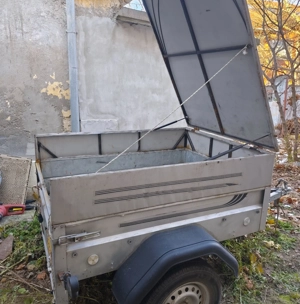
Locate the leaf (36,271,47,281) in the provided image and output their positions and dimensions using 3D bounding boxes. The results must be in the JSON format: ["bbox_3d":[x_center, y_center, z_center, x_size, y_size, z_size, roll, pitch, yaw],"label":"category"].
[{"bbox_3d":[-0.921,1.049,2.257,0.080,0.035,0.075,-4,13,-23],"label":"leaf"}]

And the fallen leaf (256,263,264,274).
[{"bbox_3d":[0.999,1.053,2.402,0.060,0.035,0.125,3,12,8],"label":"fallen leaf"}]

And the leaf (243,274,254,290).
[{"bbox_3d":[0.822,1.089,2.219,0.070,0.035,0.145,0,12,-3],"label":"leaf"}]

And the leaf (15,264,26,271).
[{"bbox_3d":[-1.153,1.028,2.366,0.055,0.020,0.100,13,17,43],"label":"leaf"}]

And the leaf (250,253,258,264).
[{"bbox_3d":[1.002,1.021,2.548,0.065,0.035,0.125,3,12,10],"label":"leaf"}]

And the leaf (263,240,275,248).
[{"bbox_3d":[1.245,0.972,2.793,0.115,0.035,0.090,8,14,28],"label":"leaf"}]

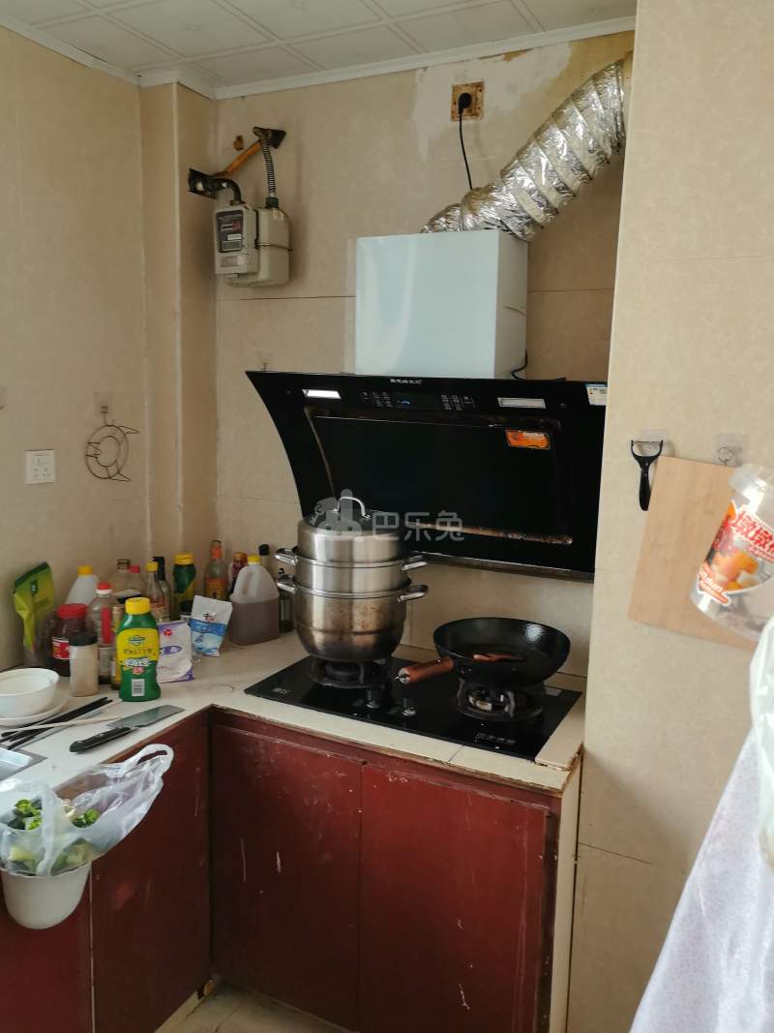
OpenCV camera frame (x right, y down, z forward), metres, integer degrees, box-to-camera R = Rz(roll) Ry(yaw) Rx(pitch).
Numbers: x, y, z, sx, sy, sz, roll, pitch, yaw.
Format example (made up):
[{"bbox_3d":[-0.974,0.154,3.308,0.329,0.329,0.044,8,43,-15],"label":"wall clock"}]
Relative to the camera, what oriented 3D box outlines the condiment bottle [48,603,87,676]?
[{"bbox_3d":[-0.803,0.315,2.066,0.110,0.168,0.110,-2,10,-22],"label":"condiment bottle"}]

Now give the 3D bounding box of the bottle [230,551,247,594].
[{"bbox_3d":[-0.452,0.227,2.475,0.066,0.230,0.066,0,9,-10],"label":"bottle"}]

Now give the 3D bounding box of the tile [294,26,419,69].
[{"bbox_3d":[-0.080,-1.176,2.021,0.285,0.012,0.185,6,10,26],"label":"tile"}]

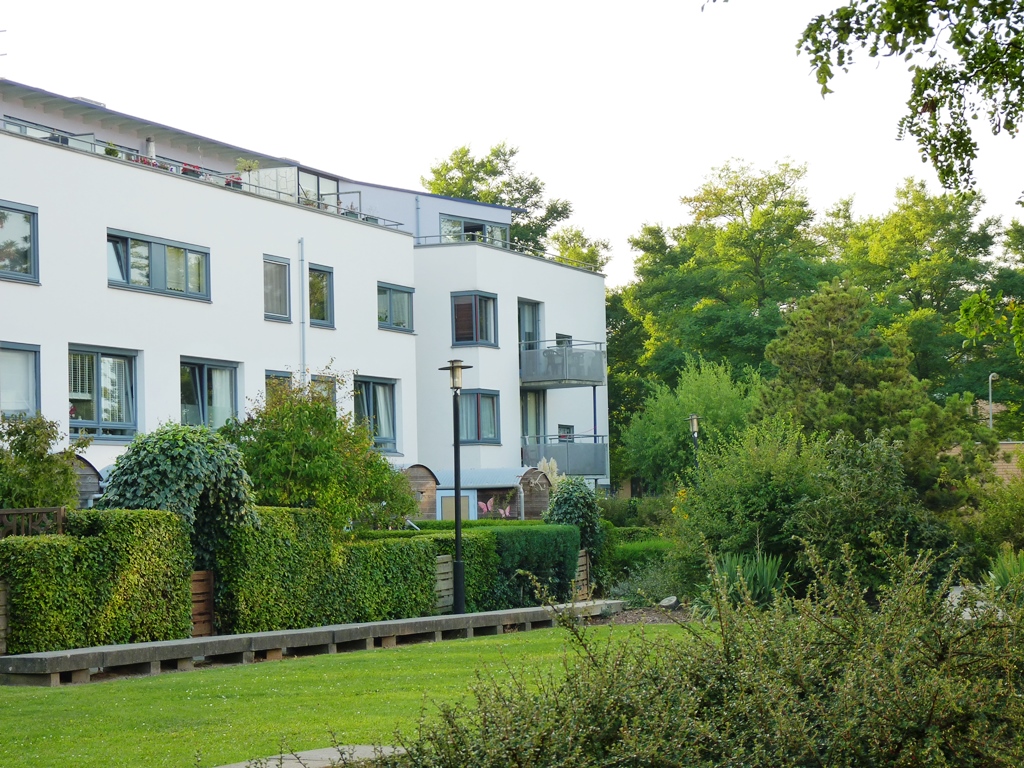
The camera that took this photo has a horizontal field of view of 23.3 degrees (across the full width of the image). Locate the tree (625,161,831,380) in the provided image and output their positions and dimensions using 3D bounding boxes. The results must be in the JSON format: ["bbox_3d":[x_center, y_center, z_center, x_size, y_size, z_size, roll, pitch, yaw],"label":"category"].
[{"bbox_3d":[8.684,-1.260,97.843,8.600,14.930,8.600,-1,-3,0],"label":"tree"}]

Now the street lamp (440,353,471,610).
[{"bbox_3d":[-0.704,1.453,32.290,0.450,3.510,0.450,-1,-3,0],"label":"street lamp"}]

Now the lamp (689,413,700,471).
[{"bbox_3d":[3.938,2.385,52.942,0.450,3.470,0.450,-1,-3,0],"label":"lamp"}]

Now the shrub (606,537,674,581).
[{"bbox_3d":[2.400,3.391,45.994,1.300,0.850,1.200,-1,-3,0],"label":"shrub"}]

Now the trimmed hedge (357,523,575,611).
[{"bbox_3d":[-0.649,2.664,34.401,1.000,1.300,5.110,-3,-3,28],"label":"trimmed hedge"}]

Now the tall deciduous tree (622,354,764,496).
[{"bbox_3d":[4.520,1.932,61.962,3.700,5.230,3.600,-1,-3,0],"label":"tall deciduous tree"}]

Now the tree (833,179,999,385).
[{"bbox_3d":[15.978,-0.949,97.847,7.200,14.010,7.200,-1,-3,0],"label":"tree"}]

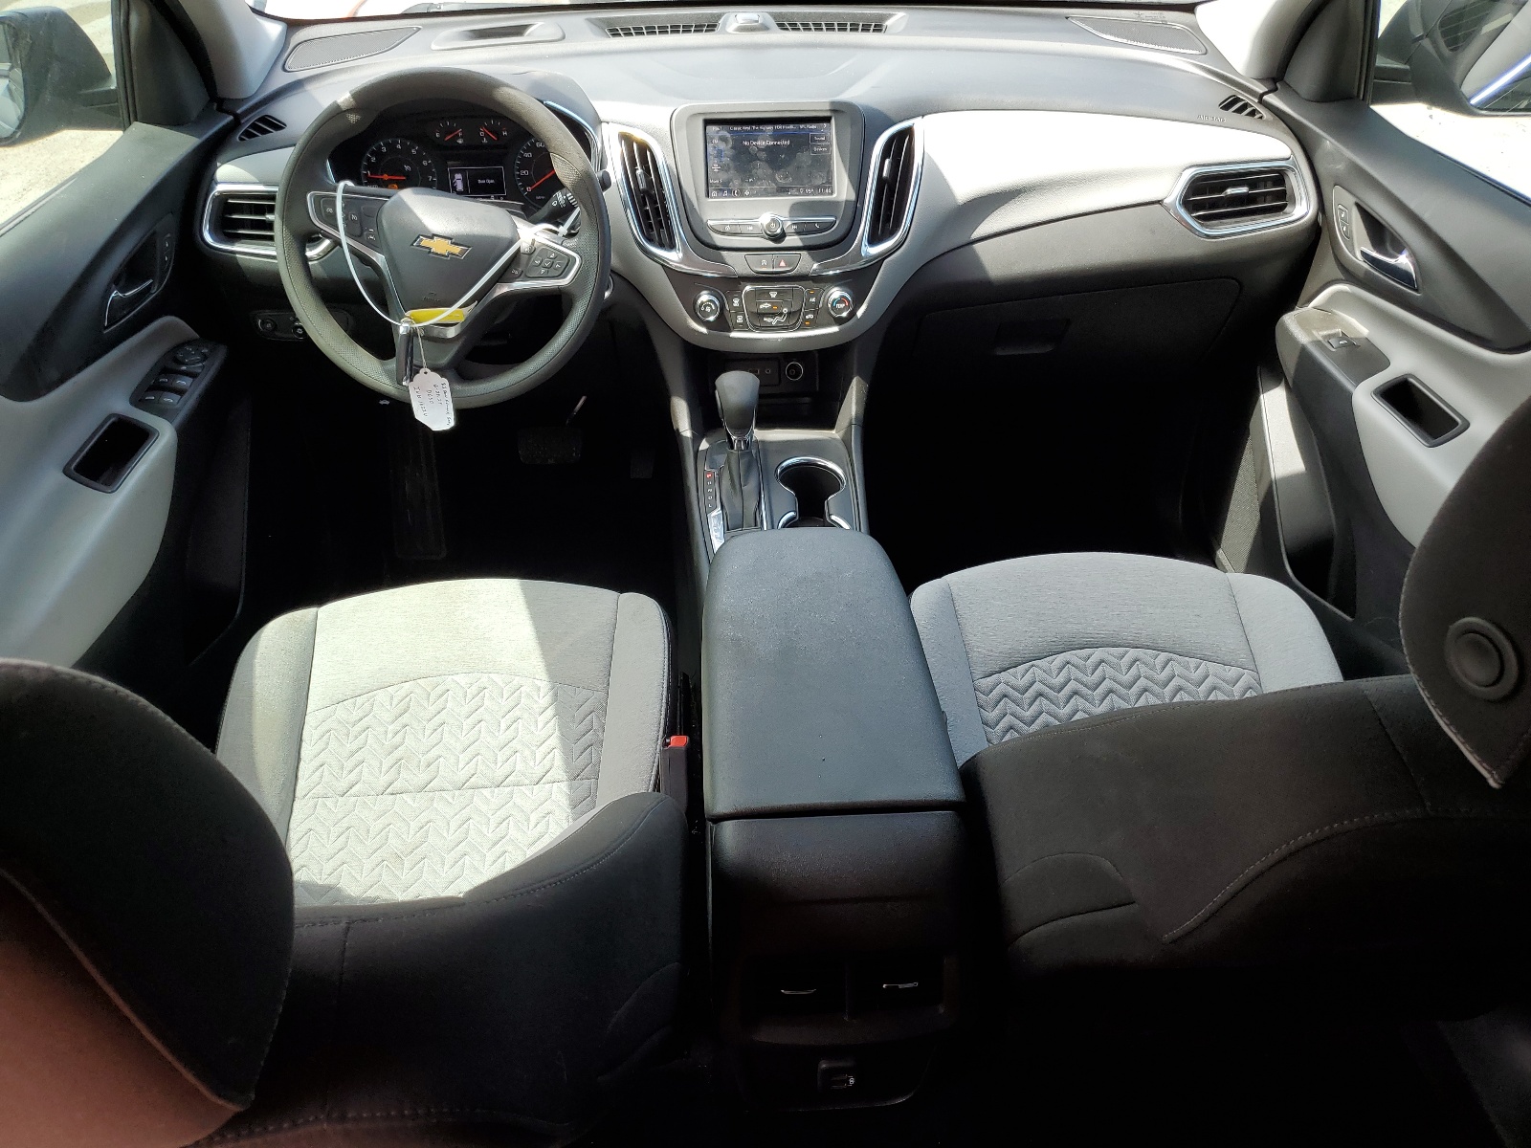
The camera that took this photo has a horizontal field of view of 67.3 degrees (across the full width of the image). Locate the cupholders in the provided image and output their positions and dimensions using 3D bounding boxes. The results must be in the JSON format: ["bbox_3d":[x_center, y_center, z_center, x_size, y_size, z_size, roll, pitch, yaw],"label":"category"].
[{"bbox_3d":[0.058,-0.054,1.326,0.083,0.075,0.168,-2,41,-3],"label":"cupholders"}]

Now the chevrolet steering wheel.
[{"bbox_3d":[-0.363,-0.377,1.317,0.375,0.375,0.100,9,7,-3],"label":"chevrolet steering wheel"}]

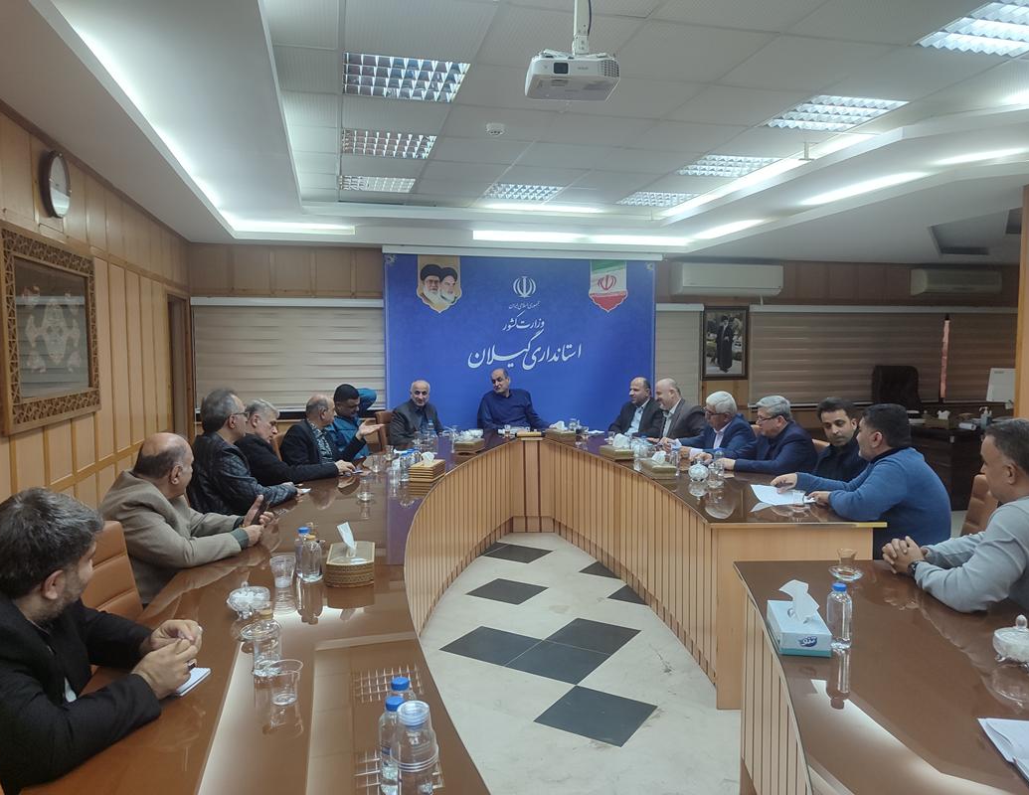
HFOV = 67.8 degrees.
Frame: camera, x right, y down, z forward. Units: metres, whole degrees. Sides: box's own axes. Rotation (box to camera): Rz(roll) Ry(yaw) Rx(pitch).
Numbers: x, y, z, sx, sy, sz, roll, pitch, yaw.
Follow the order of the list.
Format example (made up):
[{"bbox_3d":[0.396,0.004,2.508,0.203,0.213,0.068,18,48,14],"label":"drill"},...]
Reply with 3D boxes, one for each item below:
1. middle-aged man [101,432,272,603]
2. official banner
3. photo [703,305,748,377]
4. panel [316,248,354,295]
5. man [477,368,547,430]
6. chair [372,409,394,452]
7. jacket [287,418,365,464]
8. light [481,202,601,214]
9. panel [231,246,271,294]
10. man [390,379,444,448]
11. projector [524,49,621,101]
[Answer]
[{"bbox_3d":[-1.117,0.738,2.775,0.740,1.250,0.580,-1,4,-23],"label":"middle-aged man"},{"bbox_3d":[0.121,-0.496,8.430,3.031,2.050,0.050,-1,4,-13],"label":"official banner"},{"bbox_3d":[2.502,-0.639,9.076,0.579,0.834,0.040,-1,4,-13],"label":"photo"},{"bbox_3d":[-1.903,-1.343,8.062,0.386,0.470,0.030,-1,4,-13],"label":"panel"},{"bbox_3d":[-0.030,0.419,7.526,0.600,1.340,0.750,0,4,-5],"label":"man"},{"bbox_3d":[-0.795,0.649,6.415,0.600,1.000,0.640,-3,5,-44],"label":"chair"},{"bbox_3d":[-1.219,0.466,4.907,0.450,0.650,0.540,1,4,17],"label":"jacket"},{"bbox_3d":[0.258,-1.739,6.980,1.180,0.060,0.080,-1,4,-13],"label":"light"},{"bbox_3d":[-2.616,-1.259,7.606,0.376,0.460,0.025,-1,3,-13],"label":"panel"},{"bbox_3d":[-0.741,0.507,6.349,0.600,1.290,0.720,-2,4,-36],"label":"man"},{"bbox_3d":[0.199,-1.161,2.760,0.300,0.085,0.250,0,4,-5],"label":"projector"}]

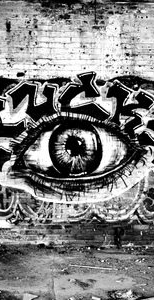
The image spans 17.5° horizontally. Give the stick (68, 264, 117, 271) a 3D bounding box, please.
[{"bbox_3d":[0.159,1.255,5.332,0.507,0.014,0.017,1,3,19],"label":"stick"}]

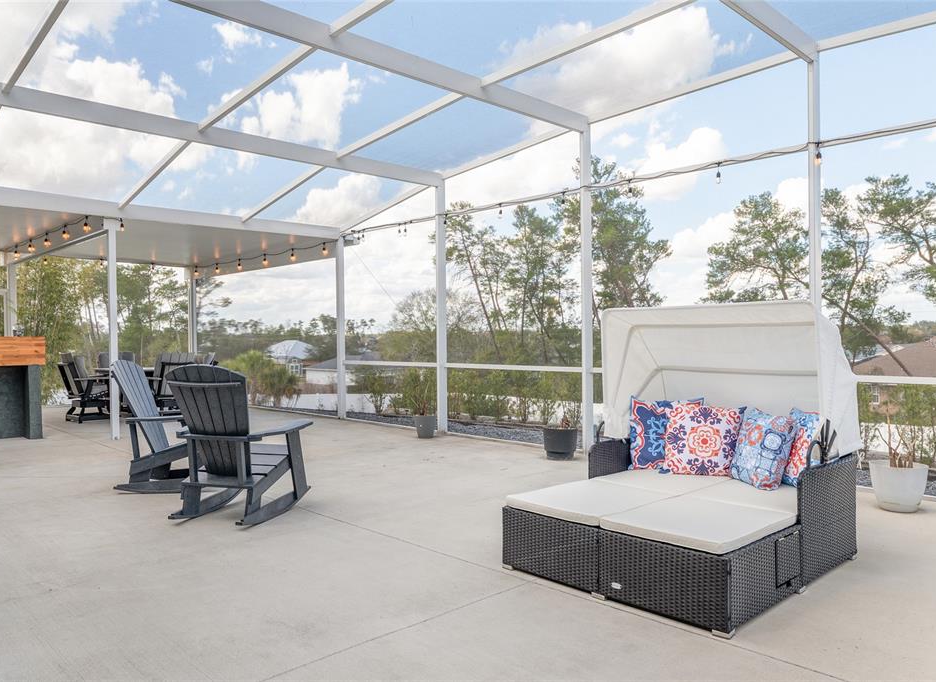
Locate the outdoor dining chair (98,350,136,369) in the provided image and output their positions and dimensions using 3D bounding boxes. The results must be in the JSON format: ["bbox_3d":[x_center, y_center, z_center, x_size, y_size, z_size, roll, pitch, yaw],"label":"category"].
[{"bbox_3d":[-5.920,0.705,12.209,0.750,1.050,0.720,-1,0,-44],"label":"outdoor dining chair"}]

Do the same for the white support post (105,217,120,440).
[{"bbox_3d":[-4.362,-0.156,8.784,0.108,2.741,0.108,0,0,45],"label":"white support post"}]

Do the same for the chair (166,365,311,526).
[{"bbox_3d":[-1.552,0.682,4.968,0.696,1.051,0.828,0,0,20],"label":"chair"}]

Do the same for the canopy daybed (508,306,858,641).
[{"bbox_3d":[1.165,0.507,3.851,1.518,1.398,1.272,0,0,-44],"label":"canopy daybed"}]

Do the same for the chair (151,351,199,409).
[{"bbox_3d":[-4.596,0.699,10.956,0.732,1.038,0.768,0,0,-45],"label":"chair"}]

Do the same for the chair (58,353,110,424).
[{"bbox_3d":[-5.767,0.697,10.920,0.720,1.040,0.768,0,0,44],"label":"chair"}]

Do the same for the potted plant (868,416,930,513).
[{"bbox_3d":[3.103,0.872,5.124,0.384,0.672,0.384,0,0,0],"label":"potted plant"}]

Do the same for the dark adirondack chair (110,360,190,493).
[{"bbox_3d":[-2.424,0.687,5.928,0.840,1.044,0.696,0,0,1],"label":"dark adirondack chair"}]

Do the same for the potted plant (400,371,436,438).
[{"bbox_3d":[-0.623,0.773,8.940,0.432,0.882,0.432,0,0,0],"label":"potted plant"}]

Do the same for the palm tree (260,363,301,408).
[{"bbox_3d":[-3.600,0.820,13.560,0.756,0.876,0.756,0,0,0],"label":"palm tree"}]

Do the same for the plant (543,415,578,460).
[{"bbox_3d":[0.958,0.986,7.356,0.360,0.451,0.360,0,0,0],"label":"plant"}]

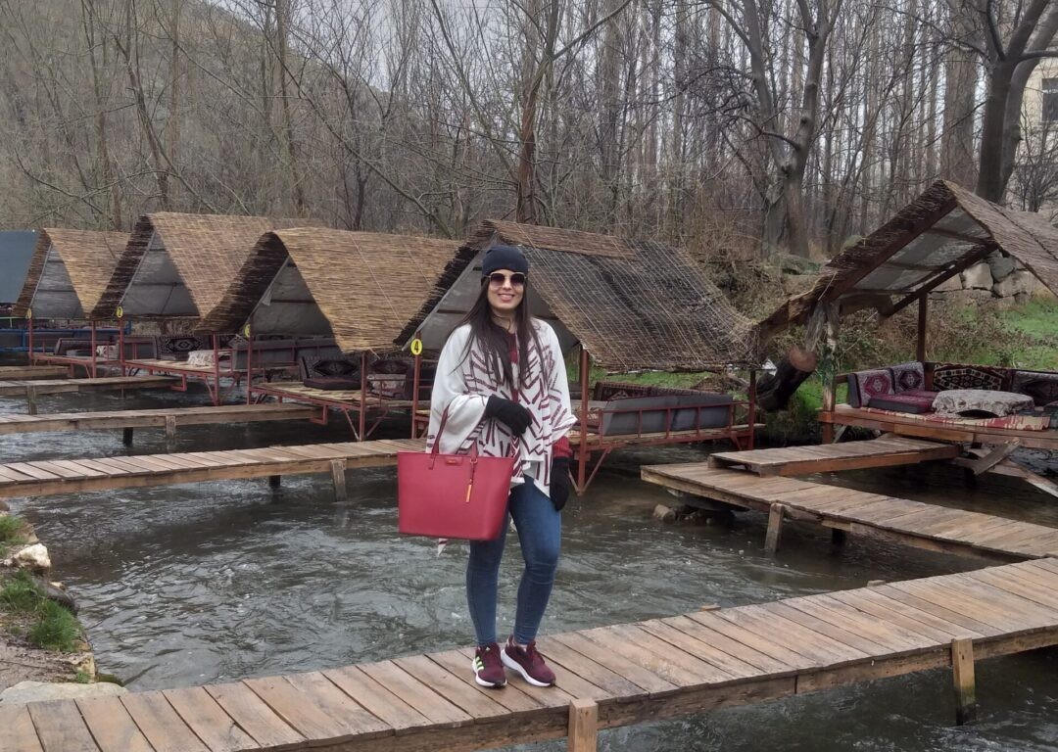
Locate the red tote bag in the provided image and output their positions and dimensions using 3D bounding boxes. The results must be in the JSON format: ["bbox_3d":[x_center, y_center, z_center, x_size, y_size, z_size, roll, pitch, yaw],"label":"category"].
[{"bbox_3d":[-0.266,0.358,3.870,0.420,0.460,0.150,2,4,10],"label":"red tote bag"}]

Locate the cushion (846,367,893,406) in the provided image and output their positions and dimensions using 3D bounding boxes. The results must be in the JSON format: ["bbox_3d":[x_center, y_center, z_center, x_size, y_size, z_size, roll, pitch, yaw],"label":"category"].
[{"bbox_3d":[3.930,0.146,12.131,0.780,0.420,0.140,-3,-2,-42],"label":"cushion"}]

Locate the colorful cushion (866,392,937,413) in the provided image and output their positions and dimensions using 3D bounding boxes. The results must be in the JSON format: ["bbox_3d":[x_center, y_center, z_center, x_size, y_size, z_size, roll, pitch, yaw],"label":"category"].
[{"bbox_3d":[4.268,0.320,11.891,0.720,0.110,0.600,-3,6,-42],"label":"colorful cushion"}]

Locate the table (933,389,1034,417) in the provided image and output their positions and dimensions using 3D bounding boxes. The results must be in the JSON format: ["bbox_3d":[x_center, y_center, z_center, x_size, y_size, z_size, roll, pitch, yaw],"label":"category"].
[{"bbox_3d":[5.080,0.286,11.850,0.820,0.240,0.820,-3,6,-42],"label":"table"}]

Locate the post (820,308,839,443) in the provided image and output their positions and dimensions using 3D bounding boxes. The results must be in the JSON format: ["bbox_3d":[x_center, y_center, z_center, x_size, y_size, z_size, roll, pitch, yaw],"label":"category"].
[{"bbox_3d":[3.203,0.070,11.300,0.140,1.650,0.140,-3,6,-42],"label":"post"}]

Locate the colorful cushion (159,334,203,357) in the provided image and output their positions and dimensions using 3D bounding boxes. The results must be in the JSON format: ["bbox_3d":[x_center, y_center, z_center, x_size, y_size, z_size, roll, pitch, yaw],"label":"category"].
[{"bbox_3d":[-5.550,-0.449,16.850,0.760,0.430,0.140,-3,0,-44],"label":"colorful cushion"}]

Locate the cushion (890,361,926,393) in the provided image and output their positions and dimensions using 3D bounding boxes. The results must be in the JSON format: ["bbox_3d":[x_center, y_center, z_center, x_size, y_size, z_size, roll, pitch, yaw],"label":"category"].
[{"bbox_3d":[4.532,0.086,12.673,0.760,0.440,0.140,-3,0,-42],"label":"cushion"}]

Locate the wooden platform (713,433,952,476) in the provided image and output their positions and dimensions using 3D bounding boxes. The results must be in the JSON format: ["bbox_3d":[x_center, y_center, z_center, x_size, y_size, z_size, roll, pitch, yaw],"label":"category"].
[{"bbox_3d":[2.873,0.746,9.765,2.750,0.130,0.580,-2,5,-35],"label":"wooden platform"}]

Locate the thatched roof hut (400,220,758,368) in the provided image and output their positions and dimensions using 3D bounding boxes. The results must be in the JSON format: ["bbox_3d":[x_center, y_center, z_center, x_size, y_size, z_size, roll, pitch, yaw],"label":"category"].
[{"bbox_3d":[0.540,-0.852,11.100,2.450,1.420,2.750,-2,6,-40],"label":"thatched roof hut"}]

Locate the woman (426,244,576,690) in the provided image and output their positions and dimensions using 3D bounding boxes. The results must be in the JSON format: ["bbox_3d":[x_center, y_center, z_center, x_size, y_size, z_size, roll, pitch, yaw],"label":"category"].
[{"bbox_3d":[-0.108,0.326,4.007,0.550,1.630,0.380,1,4,-6],"label":"woman"}]

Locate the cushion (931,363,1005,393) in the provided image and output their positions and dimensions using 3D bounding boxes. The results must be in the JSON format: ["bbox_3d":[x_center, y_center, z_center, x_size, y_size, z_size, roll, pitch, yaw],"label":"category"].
[{"bbox_3d":[5.300,0.102,12.750,0.140,0.460,0.860,5,1,-42],"label":"cushion"}]

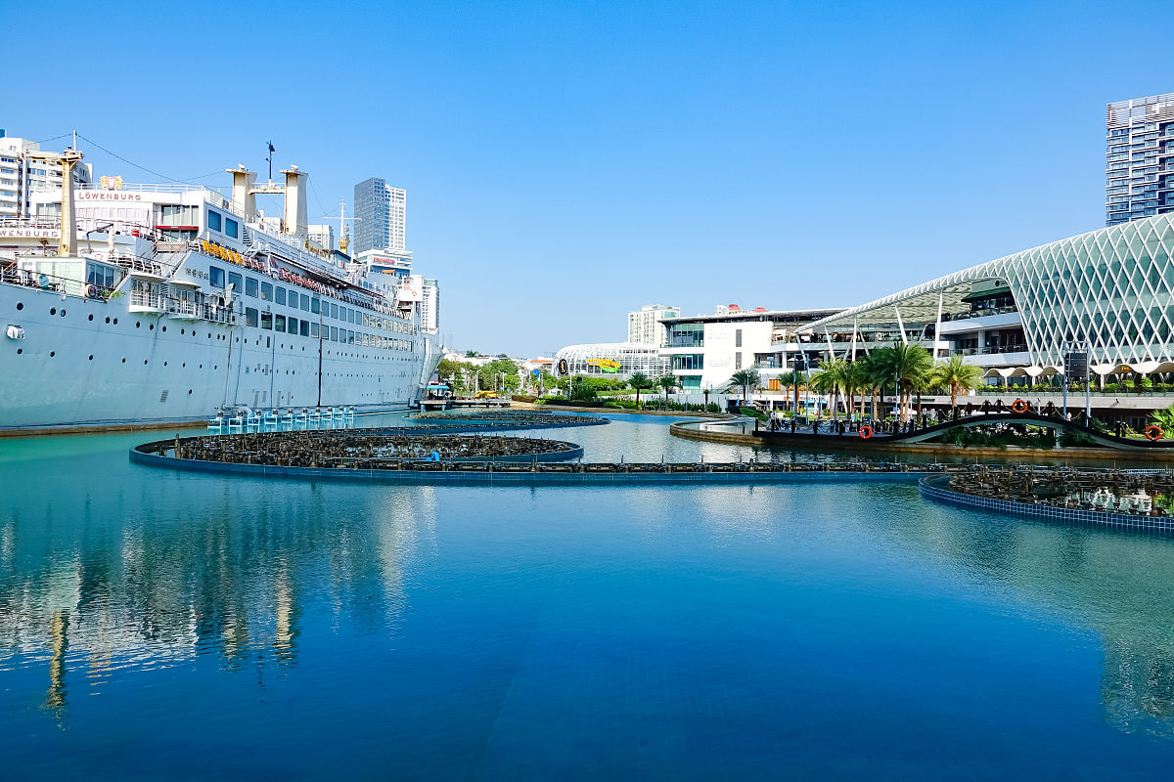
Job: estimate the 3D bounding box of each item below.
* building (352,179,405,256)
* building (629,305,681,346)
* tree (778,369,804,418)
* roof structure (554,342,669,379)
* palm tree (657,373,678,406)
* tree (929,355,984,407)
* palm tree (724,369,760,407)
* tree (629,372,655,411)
[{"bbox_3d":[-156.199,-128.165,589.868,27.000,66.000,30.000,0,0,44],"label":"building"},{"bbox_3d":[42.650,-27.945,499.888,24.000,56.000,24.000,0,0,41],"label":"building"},{"bbox_3d":[26.047,0.412,99.988,3.700,6.200,3.700,0,0,0],"label":"tree"},{"bbox_3d":[8.686,-5.055,214.967,42.000,16.500,26.000,0,0,-22],"label":"roof structure"},{"bbox_3d":[12.876,0.015,124.989,3.400,5.500,3.400,0,0,0],"label":"palm tree"},{"bbox_3d":[28.375,-0.113,59.989,4.200,5.400,4.200,0,0,0],"label":"tree"},{"bbox_3d":[22.769,-0.329,114.988,5.000,6.100,5.000,0,0,0],"label":"palm tree"},{"bbox_3d":[8.031,0.072,115.988,3.800,5.800,3.800,0,0,0],"label":"tree"}]

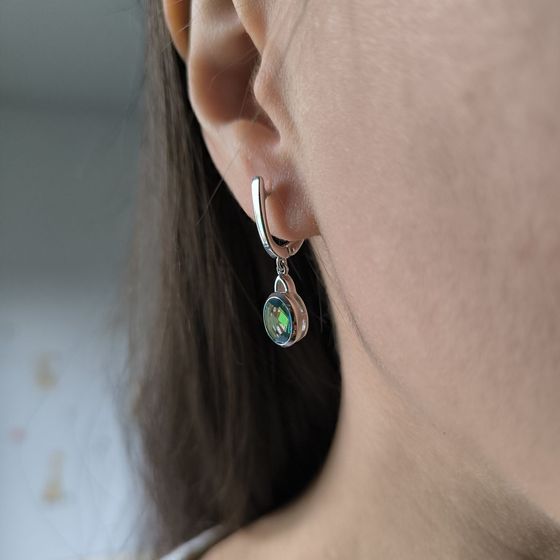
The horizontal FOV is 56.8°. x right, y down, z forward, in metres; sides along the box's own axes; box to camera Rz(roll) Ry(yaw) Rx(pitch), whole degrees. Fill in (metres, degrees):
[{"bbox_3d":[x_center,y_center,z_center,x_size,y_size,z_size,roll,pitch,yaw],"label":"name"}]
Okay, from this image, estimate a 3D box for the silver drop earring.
[{"bbox_3d":[0.000,-0.004,0.096,0.012,0.032,0.008,-8,12,-41],"label":"silver drop earring"}]

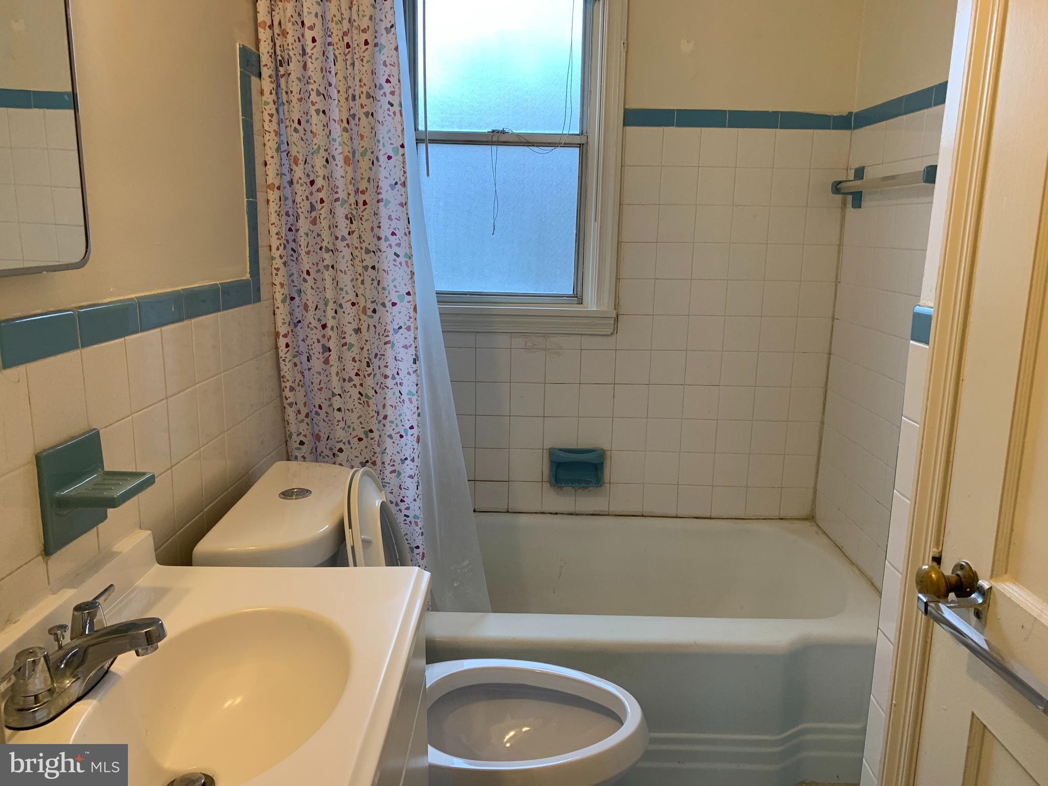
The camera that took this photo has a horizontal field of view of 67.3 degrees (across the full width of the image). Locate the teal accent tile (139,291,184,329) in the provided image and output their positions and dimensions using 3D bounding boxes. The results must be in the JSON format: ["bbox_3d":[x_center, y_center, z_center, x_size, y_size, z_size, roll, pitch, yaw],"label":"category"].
[{"bbox_3d":[-0.565,-0.128,1.216,0.012,0.051,0.147,1,12,1],"label":"teal accent tile"}]

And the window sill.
[{"bbox_3d":[-0.081,-0.228,2.431,0.720,0.074,0.070,1,12,0],"label":"window sill"}]

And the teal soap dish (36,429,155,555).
[{"bbox_3d":[-0.507,0.117,0.952,0.080,0.122,0.122,1,12,0],"label":"teal soap dish"}]

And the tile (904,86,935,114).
[{"bbox_3d":[0.967,-0.710,1.915,0.012,0.048,0.152,1,12,1],"label":"tile"}]

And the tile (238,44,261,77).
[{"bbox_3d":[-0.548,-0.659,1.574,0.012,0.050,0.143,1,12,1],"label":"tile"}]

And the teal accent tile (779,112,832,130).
[{"bbox_3d":[0.823,-0.795,2.303,0.152,0.048,0.010,1,12,0],"label":"teal accent tile"}]

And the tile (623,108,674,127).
[{"bbox_3d":[0.368,-0.803,2.305,0.151,0.049,0.010,1,12,0],"label":"tile"}]

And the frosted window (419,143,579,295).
[{"bbox_3d":[-0.081,-0.530,2.416,0.488,0.442,0.030,1,12,0],"label":"frosted window"}]

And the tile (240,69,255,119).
[{"bbox_3d":[-0.550,-0.582,1.546,0.012,0.087,0.055,1,12,1],"label":"tile"}]

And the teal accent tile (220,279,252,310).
[{"bbox_3d":[-0.544,-0.186,1.479,0.010,0.050,0.155,1,12,0],"label":"teal accent tile"}]

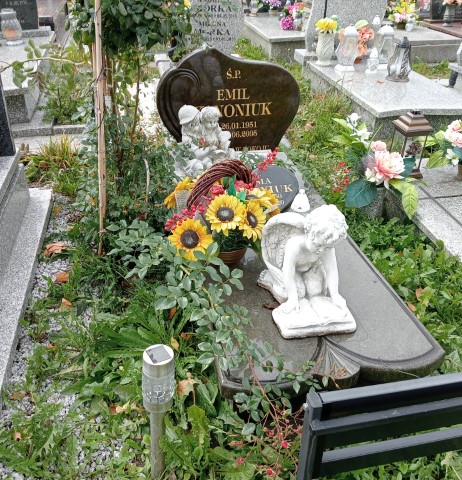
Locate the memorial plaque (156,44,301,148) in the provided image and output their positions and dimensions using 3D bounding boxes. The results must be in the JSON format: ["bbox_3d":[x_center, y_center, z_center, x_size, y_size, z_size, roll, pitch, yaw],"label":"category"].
[{"bbox_3d":[-0.006,-0.806,2.999,0.820,0.590,0.085,-5,31,-9],"label":"memorial plaque"}]

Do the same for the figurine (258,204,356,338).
[{"bbox_3d":[0.278,0.063,1.793,0.280,0.390,0.360,-6,32,-9],"label":"figurine"}]

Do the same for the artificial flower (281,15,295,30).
[{"bbox_3d":[0.711,-2.737,6.500,0.180,0.180,0.170,-5,31,-9],"label":"artificial flower"}]

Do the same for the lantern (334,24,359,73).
[{"bbox_3d":[1.119,-1.863,4.984,0.207,0.409,0.207,-5,31,-9],"label":"lantern"}]

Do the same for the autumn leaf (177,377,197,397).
[{"bbox_3d":[-0.162,0.540,1.905,0.081,0.041,0.078,-5,31,-9],"label":"autumn leaf"}]

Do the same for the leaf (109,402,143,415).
[{"bbox_3d":[-0.345,0.551,1.688,0.105,0.025,0.050,-6,32,-9],"label":"leaf"}]

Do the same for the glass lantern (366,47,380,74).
[{"bbox_3d":[1.254,-1.581,4.538,0.110,0.215,0.110,-5,31,-9],"label":"glass lantern"}]

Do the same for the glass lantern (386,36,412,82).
[{"bbox_3d":[1.456,-1.555,4.416,0.200,0.350,0.200,-6,32,-9],"label":"glass lantern"}]

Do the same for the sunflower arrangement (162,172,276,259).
[{"bbox_3d":[-0.038,-0.077,2.203,0.445,0.383,0.321,-5,31,-9],"label":"sunflower arrangement"}]

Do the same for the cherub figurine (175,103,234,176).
[{"bbox_3d":[-0.131,-0.539,2.813,0.290,0.350,0.200,-11,33,-17],"label":"cherub figurine"}]

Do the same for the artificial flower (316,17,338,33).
[{"bbox_3d":[0.882,-1.969,4.720,0.200,0.130,0.180,-5,31,-9],"label":"artificial flower"}]

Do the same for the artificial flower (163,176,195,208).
[{"bbox_3d":[-0.208,-0.189,2.050,0.090,0.115,0.115,-17,35,-26],"label":"artificial flower"}]

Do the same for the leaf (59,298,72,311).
[{"bbox_3d":[-0.756,0.295,2.360,0.067,0.031,0.067,-5,31,-9],"label":"leaf"}]

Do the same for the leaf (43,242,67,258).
[{"bbox_3d":[-0.849,0.051,2.493,0.110,0.040,0.085,-6,32,-9],"label":"leaf"}]

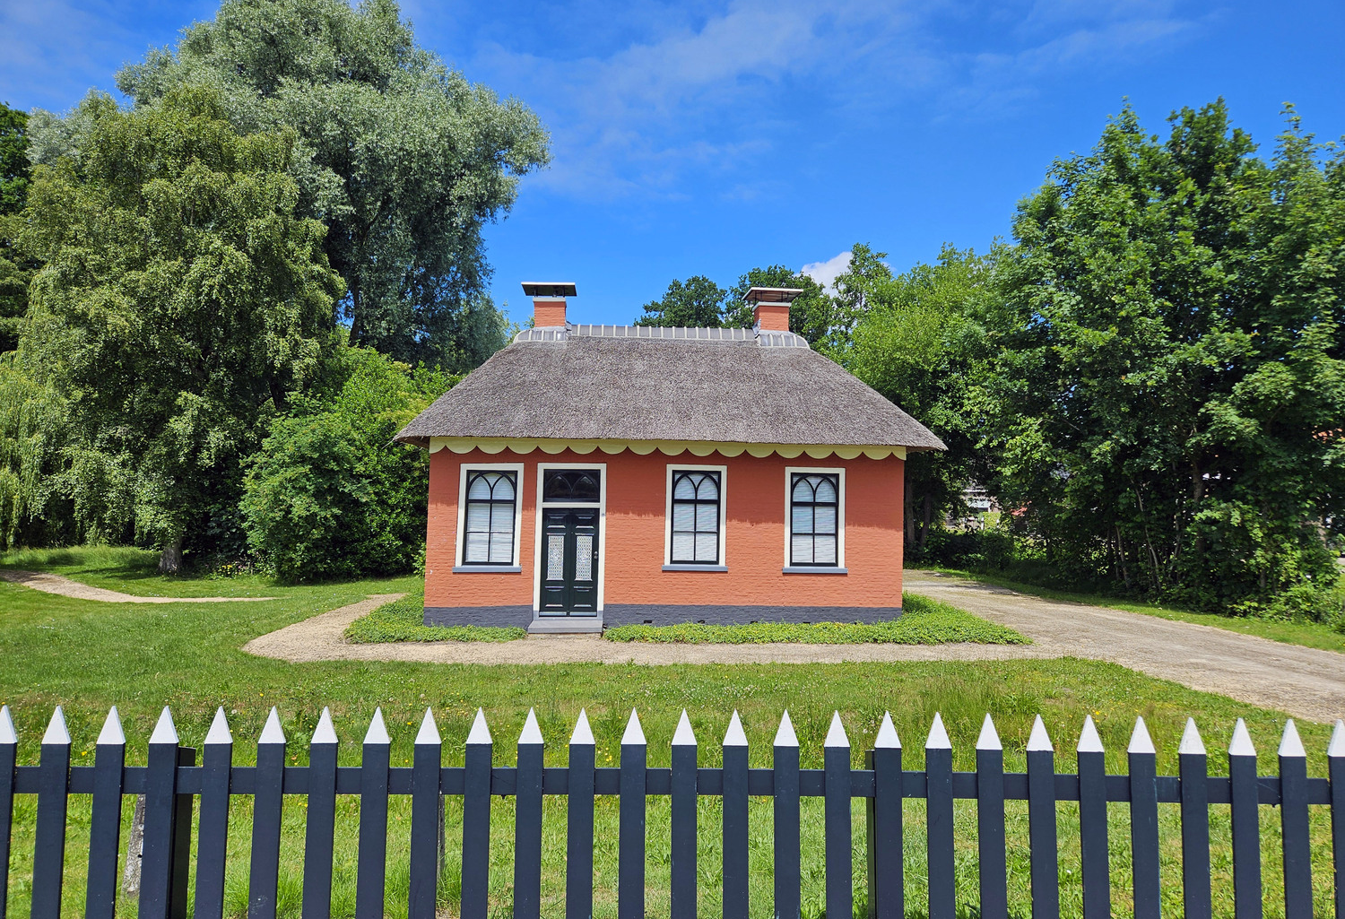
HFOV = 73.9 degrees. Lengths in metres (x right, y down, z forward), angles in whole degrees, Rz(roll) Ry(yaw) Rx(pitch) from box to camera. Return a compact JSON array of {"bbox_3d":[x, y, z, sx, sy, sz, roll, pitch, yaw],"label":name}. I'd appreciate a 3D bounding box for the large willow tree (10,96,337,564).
[{"bbox_3d":[-17.721,-4.779,31.976,11.300,17.680,10.300,1,-5,0],"label":"large willow tree"}]

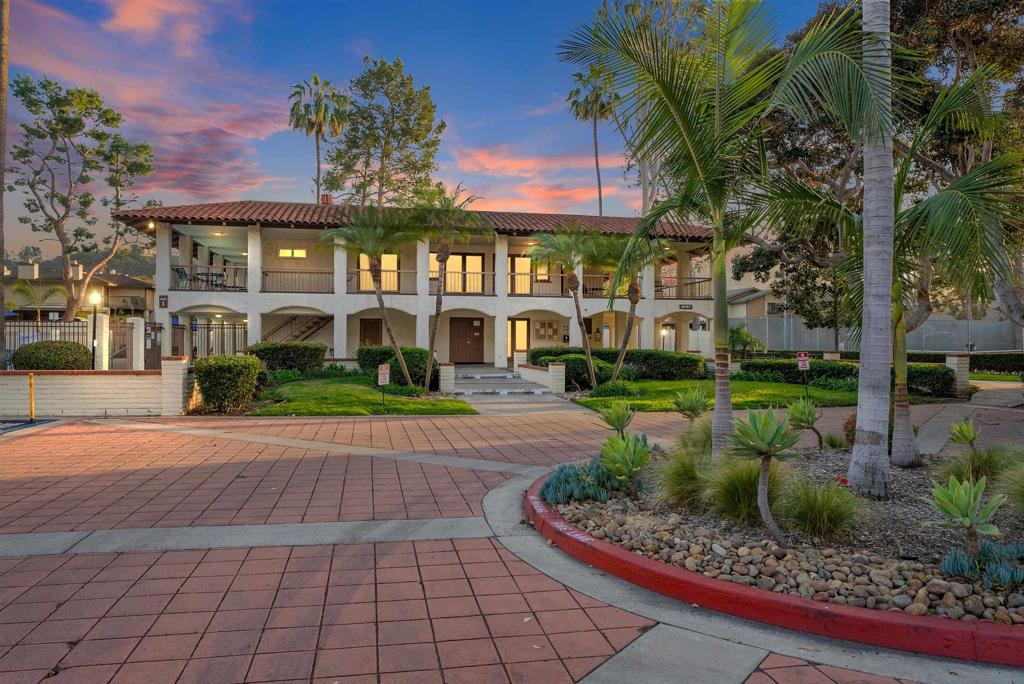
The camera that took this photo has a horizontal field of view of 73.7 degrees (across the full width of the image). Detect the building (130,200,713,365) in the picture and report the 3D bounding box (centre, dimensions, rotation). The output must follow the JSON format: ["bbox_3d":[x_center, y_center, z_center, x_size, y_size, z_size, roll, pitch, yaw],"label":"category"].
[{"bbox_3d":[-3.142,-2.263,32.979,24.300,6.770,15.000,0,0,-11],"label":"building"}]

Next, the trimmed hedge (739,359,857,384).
[{"bbox_3d":[10.750,1.270,26.000,4.500,0.920,1.400,0,0,19],"label":"trimmed hedge"}]

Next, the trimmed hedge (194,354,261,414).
[{"bbox_3d":[-6.186,0.853,14.945,1.250,1.180,1.200,0,0,-11],"label":"trimmed hedge"}]

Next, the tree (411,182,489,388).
[{"bbox_3d":[-1.891,-1.722,21.000,2.460,6.365,2.500,0,0,0],"label":"tree"}]

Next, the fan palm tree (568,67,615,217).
[{"bbox_3d":[5.652,-8.627,46.049,3.600,19.800,3.600,0,0,-11],"label":"fan palm tree"}]

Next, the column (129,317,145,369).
[{"bbox_3d":[-12.141,0.198,22.099,0.400,1.980,0.400,0,0,-11],"label":"column"}]

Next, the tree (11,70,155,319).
[{"bbox_3d":[-20.700,-5.850,33.000,6.600,13.900,6.400,0,0,-12],"label":"tree"}]

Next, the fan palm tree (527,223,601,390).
[{"bbox_3d":[1.836,-1.224,22.600,2.700,5.500,2.600,0,0,-12],"label":"fan palm tree"}]

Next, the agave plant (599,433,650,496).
[{"bbox_3d":[1.022,1.112,6.150,0.450,0.594,0.450,0,0,0],"label":"agave plant"}]

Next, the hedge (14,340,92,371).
[{"bbox_3d":[-10.869,0.694,16.096,1.600,1.400,1.350,0,0,-11],"label":"hedge"}]

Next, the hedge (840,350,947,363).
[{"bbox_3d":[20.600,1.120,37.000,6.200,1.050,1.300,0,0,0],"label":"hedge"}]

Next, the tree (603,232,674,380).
[{"bbox_3d":[4.147,-1.045,22.300,2.253,4.930,2.400,0,0,0],"label":"tree"}]

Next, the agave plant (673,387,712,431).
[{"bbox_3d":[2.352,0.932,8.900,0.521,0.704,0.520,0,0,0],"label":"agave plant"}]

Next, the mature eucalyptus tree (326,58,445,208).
[{"bbox_3d":[-8.907,-9.266,47.552,8.000,21.000,7.500,0,0,-11],"label":"mature eucalyptus tree"}]

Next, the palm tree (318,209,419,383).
[{"bbox_3d":[-4.413,-1.435,21.300,3.119,5.582,2.900,0,0,0],"label":"palm tree"}]

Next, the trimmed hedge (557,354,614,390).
[{"bbox_3d":[2.278,0.960,21.195,1.800,1.100,1.500,0,0,-11],"label":"trimmed hedge"}]

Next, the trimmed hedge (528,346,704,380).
[{"bbox_3d":[3.784,0.742,24.600,6.245,1.144,1.300,0,0,-12],"label":"trimmed hedge"}]

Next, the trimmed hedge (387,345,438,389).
[{"bbox_3d":[-3.192,0.846,21.800,1.650,1.300,1.800,0,0,-12],"label":"trimmed hedge"}]

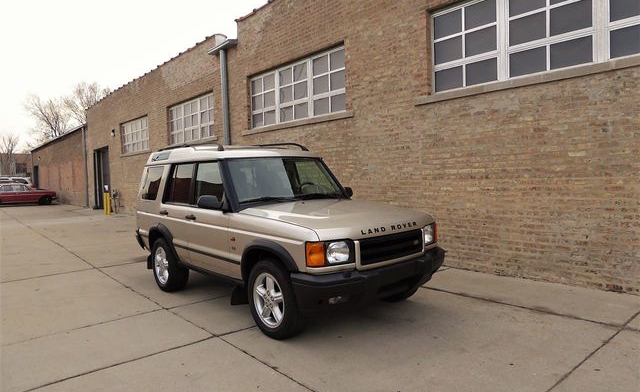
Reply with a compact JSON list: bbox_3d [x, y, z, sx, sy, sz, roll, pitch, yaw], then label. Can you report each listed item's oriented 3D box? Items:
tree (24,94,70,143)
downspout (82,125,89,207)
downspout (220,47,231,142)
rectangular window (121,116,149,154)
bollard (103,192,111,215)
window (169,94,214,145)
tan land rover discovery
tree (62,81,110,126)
[{"bbox_3d":[-35.026,-6.487,60.262,6.000,13.400,6.000,-3,3,-30],"label":"tree"},{"bbox_3d":[-12.782,-1.517,25.193,0.150,4.500,0.150,-4,3,-39],"label":"downspout"},{"bbox_3d":[-2.484,-1.452,12.390,0.150,4.950,0.150,-4,3,-39],"label":"downspout"},{"bbox_3d":[-7.503,-2.402,18.860,0.160,1.300,3.530,-4,3,-39],"label":"rectangular window"},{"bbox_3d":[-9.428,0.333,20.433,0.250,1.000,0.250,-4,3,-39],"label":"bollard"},{"bbox_3d":[-4.054,-2.327,14.576,0.160,1.330,3.500,-4,3,-39],"label":"window"},{"bbox_3d":[-0.801,0.272,5.845,1.960,1.920,4.580,-4,3,-40],"label":"tan land rover discovery"},{"bbox_3d":[-27.442,-6.738,55.270,6.000,13.790,6.000,-3,2,-26],"label":"tree"}]

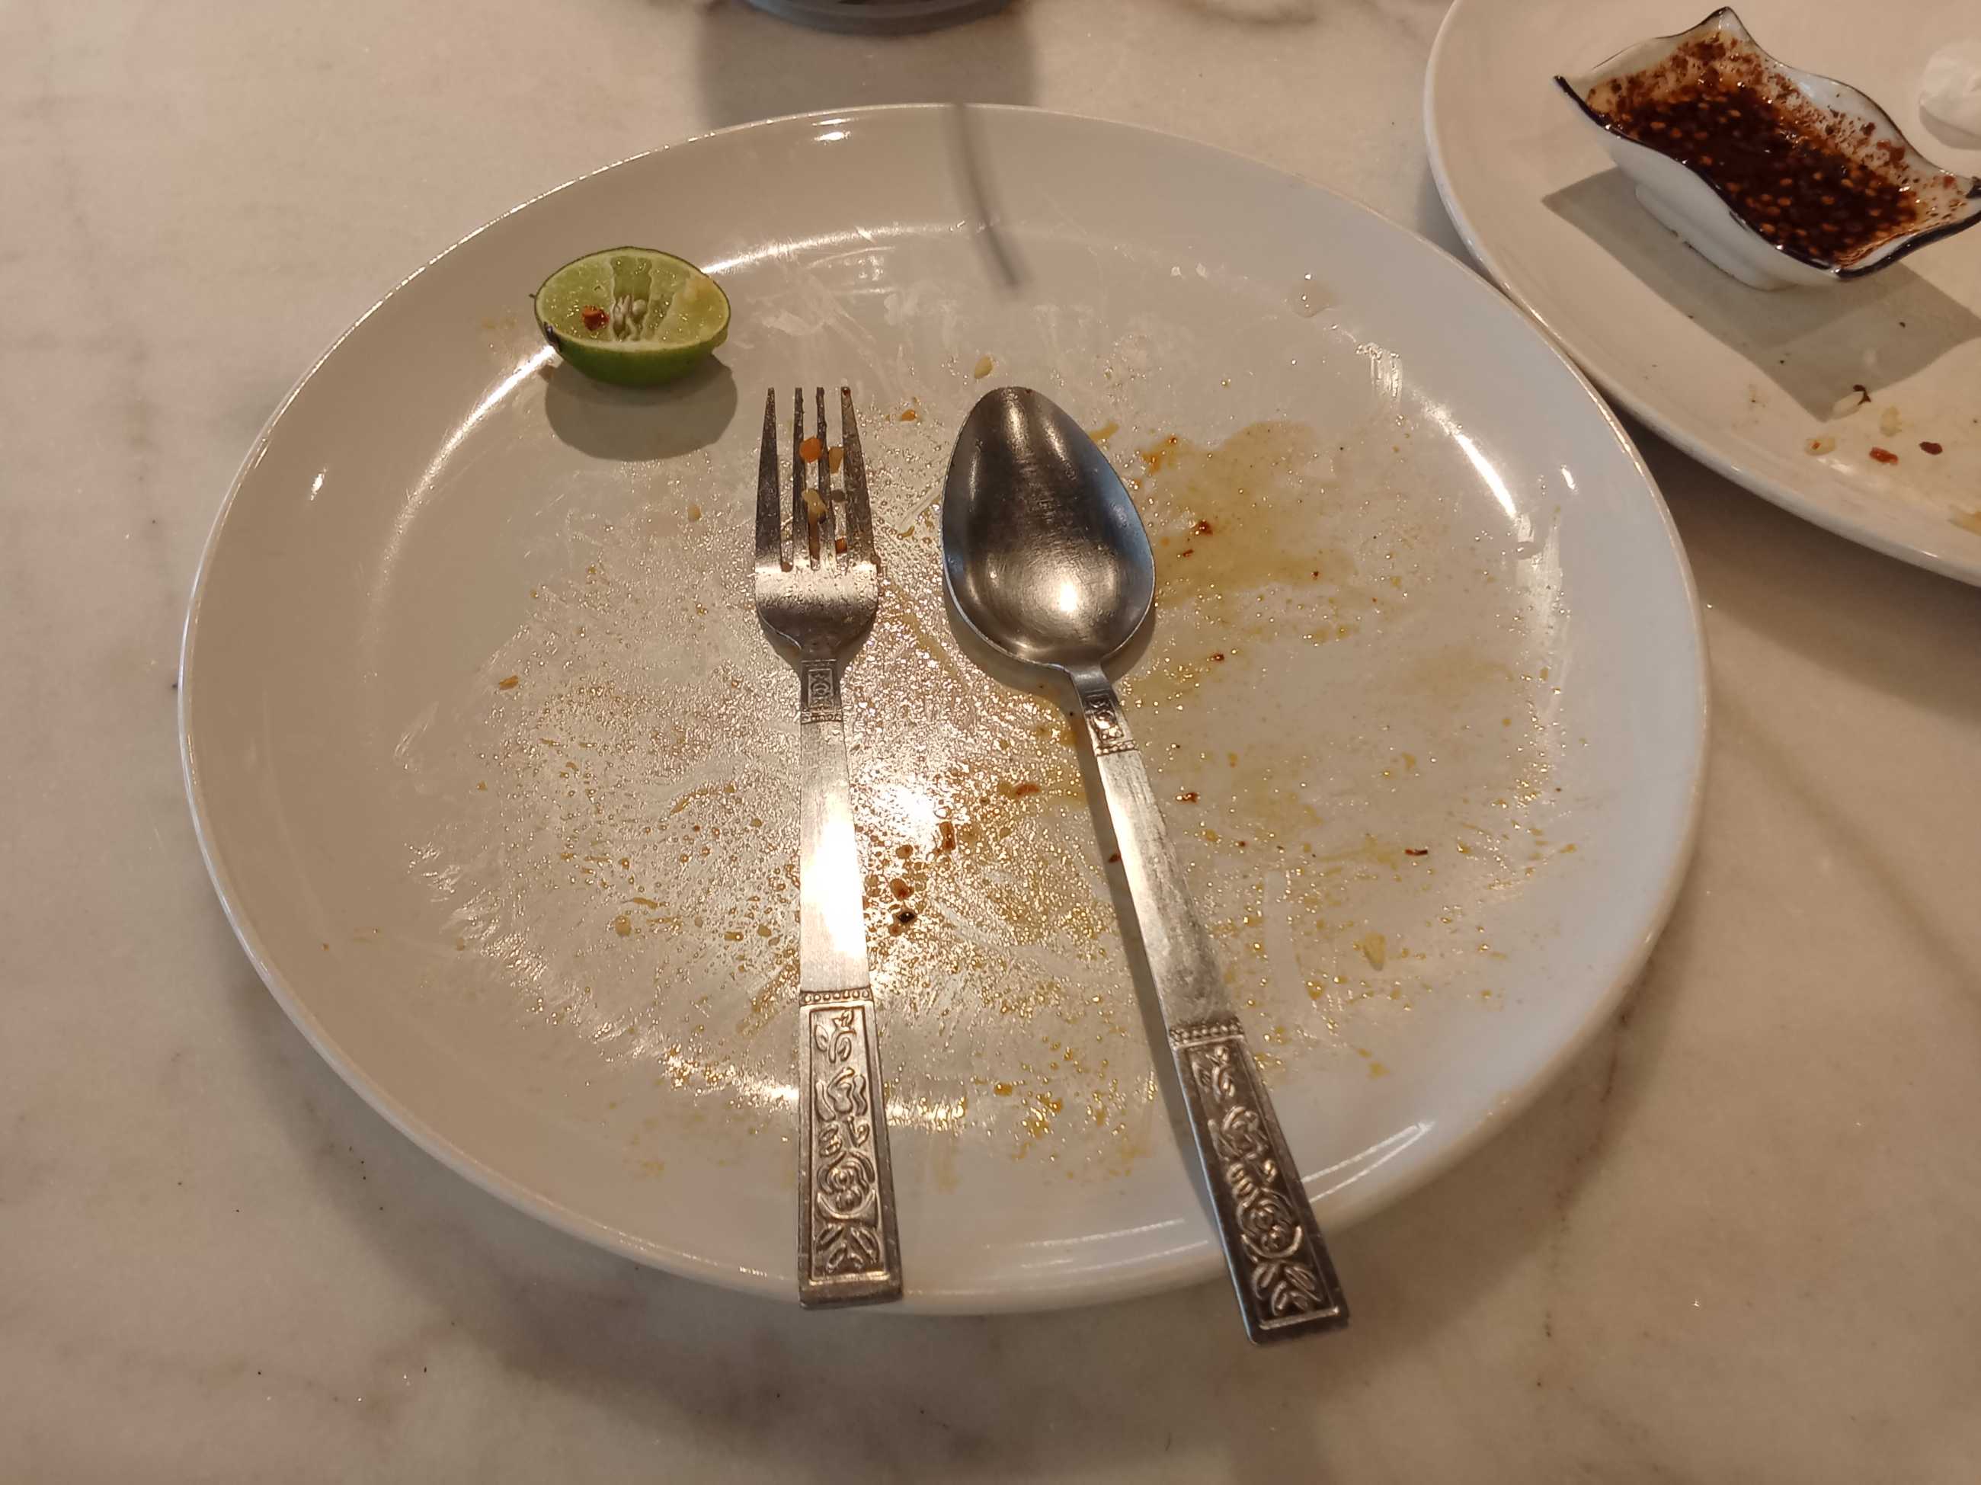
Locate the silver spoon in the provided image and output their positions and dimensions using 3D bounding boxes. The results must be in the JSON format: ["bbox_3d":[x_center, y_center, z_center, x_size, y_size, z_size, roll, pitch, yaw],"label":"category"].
[{"bbox_3d":[0.023,0.000,0.259,0.041,0.022,0.195,-8,51,-7],"label":"silver spoon"}]

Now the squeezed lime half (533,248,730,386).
[{"bbox_3d":[-0.075,-0.088,0.326,0.041,0.019,0.036,0,56,-1],"label":"squeezed lime half"}]

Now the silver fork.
[{"bbox_3d":[-0.028,-0.002,0.261,0.024,0.018,0.191,-4,51,-4],"label":"silver fork"}]

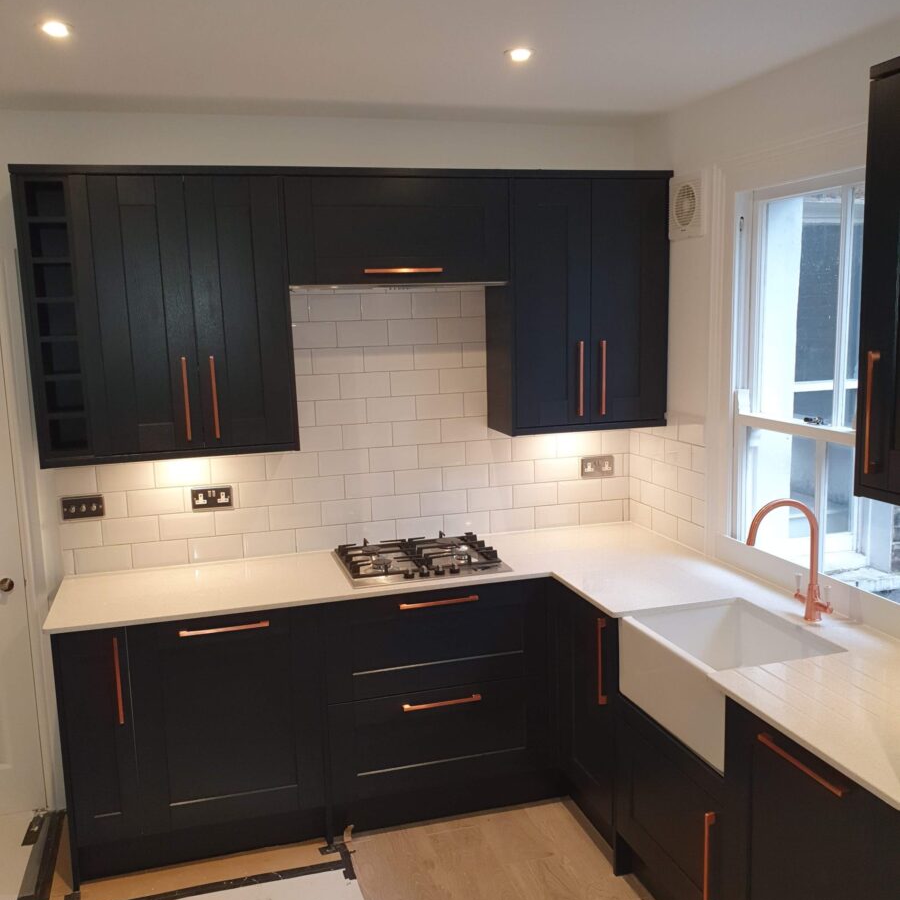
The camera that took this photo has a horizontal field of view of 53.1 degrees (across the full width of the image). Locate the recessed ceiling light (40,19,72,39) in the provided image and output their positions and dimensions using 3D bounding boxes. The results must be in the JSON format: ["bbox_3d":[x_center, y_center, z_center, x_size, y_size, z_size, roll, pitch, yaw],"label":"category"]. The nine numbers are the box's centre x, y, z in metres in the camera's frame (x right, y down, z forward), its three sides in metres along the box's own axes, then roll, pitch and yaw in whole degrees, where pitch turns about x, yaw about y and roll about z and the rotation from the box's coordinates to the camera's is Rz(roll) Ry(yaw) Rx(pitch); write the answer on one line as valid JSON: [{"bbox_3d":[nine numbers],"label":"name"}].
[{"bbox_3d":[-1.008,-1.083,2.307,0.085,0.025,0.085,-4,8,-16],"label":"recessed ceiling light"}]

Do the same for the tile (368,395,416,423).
[{"bbox_3d":[-0.233,-0.162,3.568,0.199,0.097,0.010,-4,8,-16],"label":"tile"}]

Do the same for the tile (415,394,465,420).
[{"bbox_3d":[-0.039,-0.176,3.640,0.200,0.100,0.010,-4,8,-16],"label":"tile"}]

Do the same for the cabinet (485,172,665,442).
[{"bbox_3d":[0.495,-0.564,3.550,0.646,0.956,0.323,-4,8,-16],"label":"cabinet"}]

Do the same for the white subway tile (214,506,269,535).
[{"bbox_3d":[-0.805,0.272,3.475,0.200,0.099,0.008,-4,9,-16],"label":"white subway tile"}]

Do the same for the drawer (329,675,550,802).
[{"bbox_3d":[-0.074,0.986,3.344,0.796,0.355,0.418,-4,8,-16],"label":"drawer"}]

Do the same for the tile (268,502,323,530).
[{"bbox_3d":[-0.607,0.260,3.527,0.200,0.100,0.010,-4,8,-16],"label":"tile"}]

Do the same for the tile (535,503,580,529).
[{"bbox_3d":[0.457,0.281,3.817,0.198,0.098,0.010,-4,8,-16],"label":"tile"}]

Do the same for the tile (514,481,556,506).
[{"bbox_3d":[0.360,0.192,3.807,0.200,0.100,0.010,-4,8,-16],"label":"tile"}]

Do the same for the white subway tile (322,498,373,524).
[{"bbox_3d":[-0.411,0.244,3.556,0.198,0.098,0.010,-4,8,-16],"label":"white subway tile"}]

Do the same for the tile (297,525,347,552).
[{"bbox_3d":[-0.511,0.351,3.574,0.200,0.099,0.008,-4,9,-16],"label":"tile"}]

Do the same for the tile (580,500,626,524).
[{"bbox_3d":[0.650,0.267,3.872,0.198,0.098,0.010,-4,8,-16],"label":"tile"}]

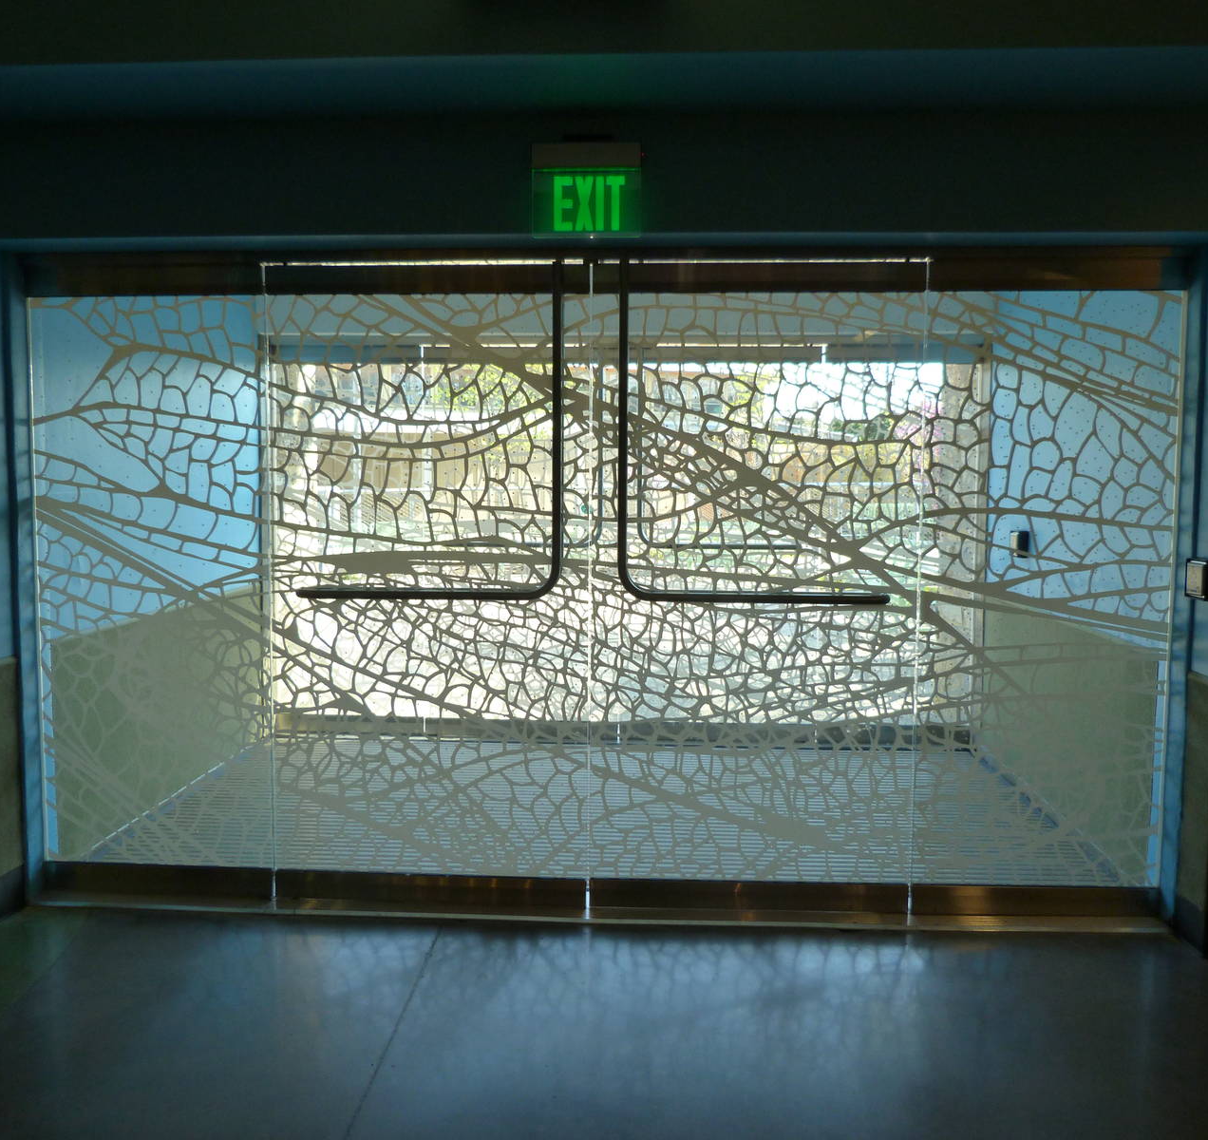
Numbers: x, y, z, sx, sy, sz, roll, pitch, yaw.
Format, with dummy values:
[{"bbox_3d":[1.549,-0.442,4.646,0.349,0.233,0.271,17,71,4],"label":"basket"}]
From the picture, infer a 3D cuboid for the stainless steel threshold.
[{"bbox_3d":[-0.055,1.084,3.636,3.700,0.121,0.130,1,4,3],"label":"stainless steel threshold"}]

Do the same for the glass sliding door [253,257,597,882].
[{"bbox_3d":[-0.582,0.048,3.613,1.062,2.085,0.065,1,4,3],"label":"glass sliding door"}]

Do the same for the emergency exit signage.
[{"bbox_3d":[-0.050,-1.103,3.214,0.321,0.274,0.065,1,4,3],"label":"emergency exit signage"}]

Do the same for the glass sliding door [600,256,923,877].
[{"bbox_3d":[0.484,0.058,3.556,1.062,2.085,0.065,1,4,3],"label":"glass sliding door"}]

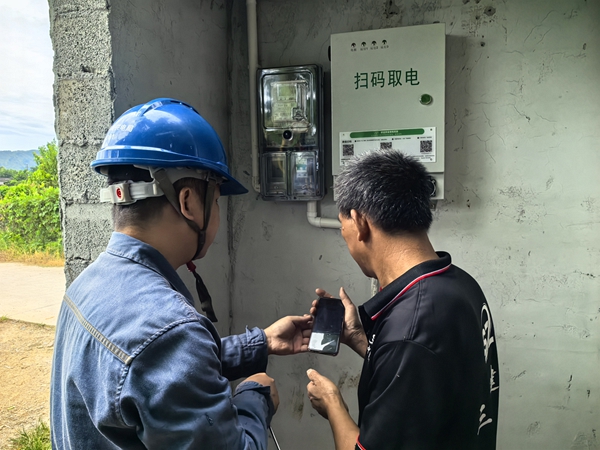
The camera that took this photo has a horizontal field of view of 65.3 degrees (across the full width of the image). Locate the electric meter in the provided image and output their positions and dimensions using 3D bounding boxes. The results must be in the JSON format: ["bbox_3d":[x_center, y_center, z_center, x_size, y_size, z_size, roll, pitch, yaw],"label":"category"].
[{"bbox_3d":[-0.017,-0.283,1.487,0.192,0.400,0.112,0,5,14],"label":"electric meter"}]

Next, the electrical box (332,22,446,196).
[{"bbox_3d":[0.264,-0.314,1.397,0.313,0.477,0.147,0,5,14],"label":"electrical box"}]

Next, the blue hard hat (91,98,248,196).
[{"bbox_3d":[-0.226,-0.148,0.850,0.287,0.155,0.225,9,-4,-44],"label":"blue hard hat"}]

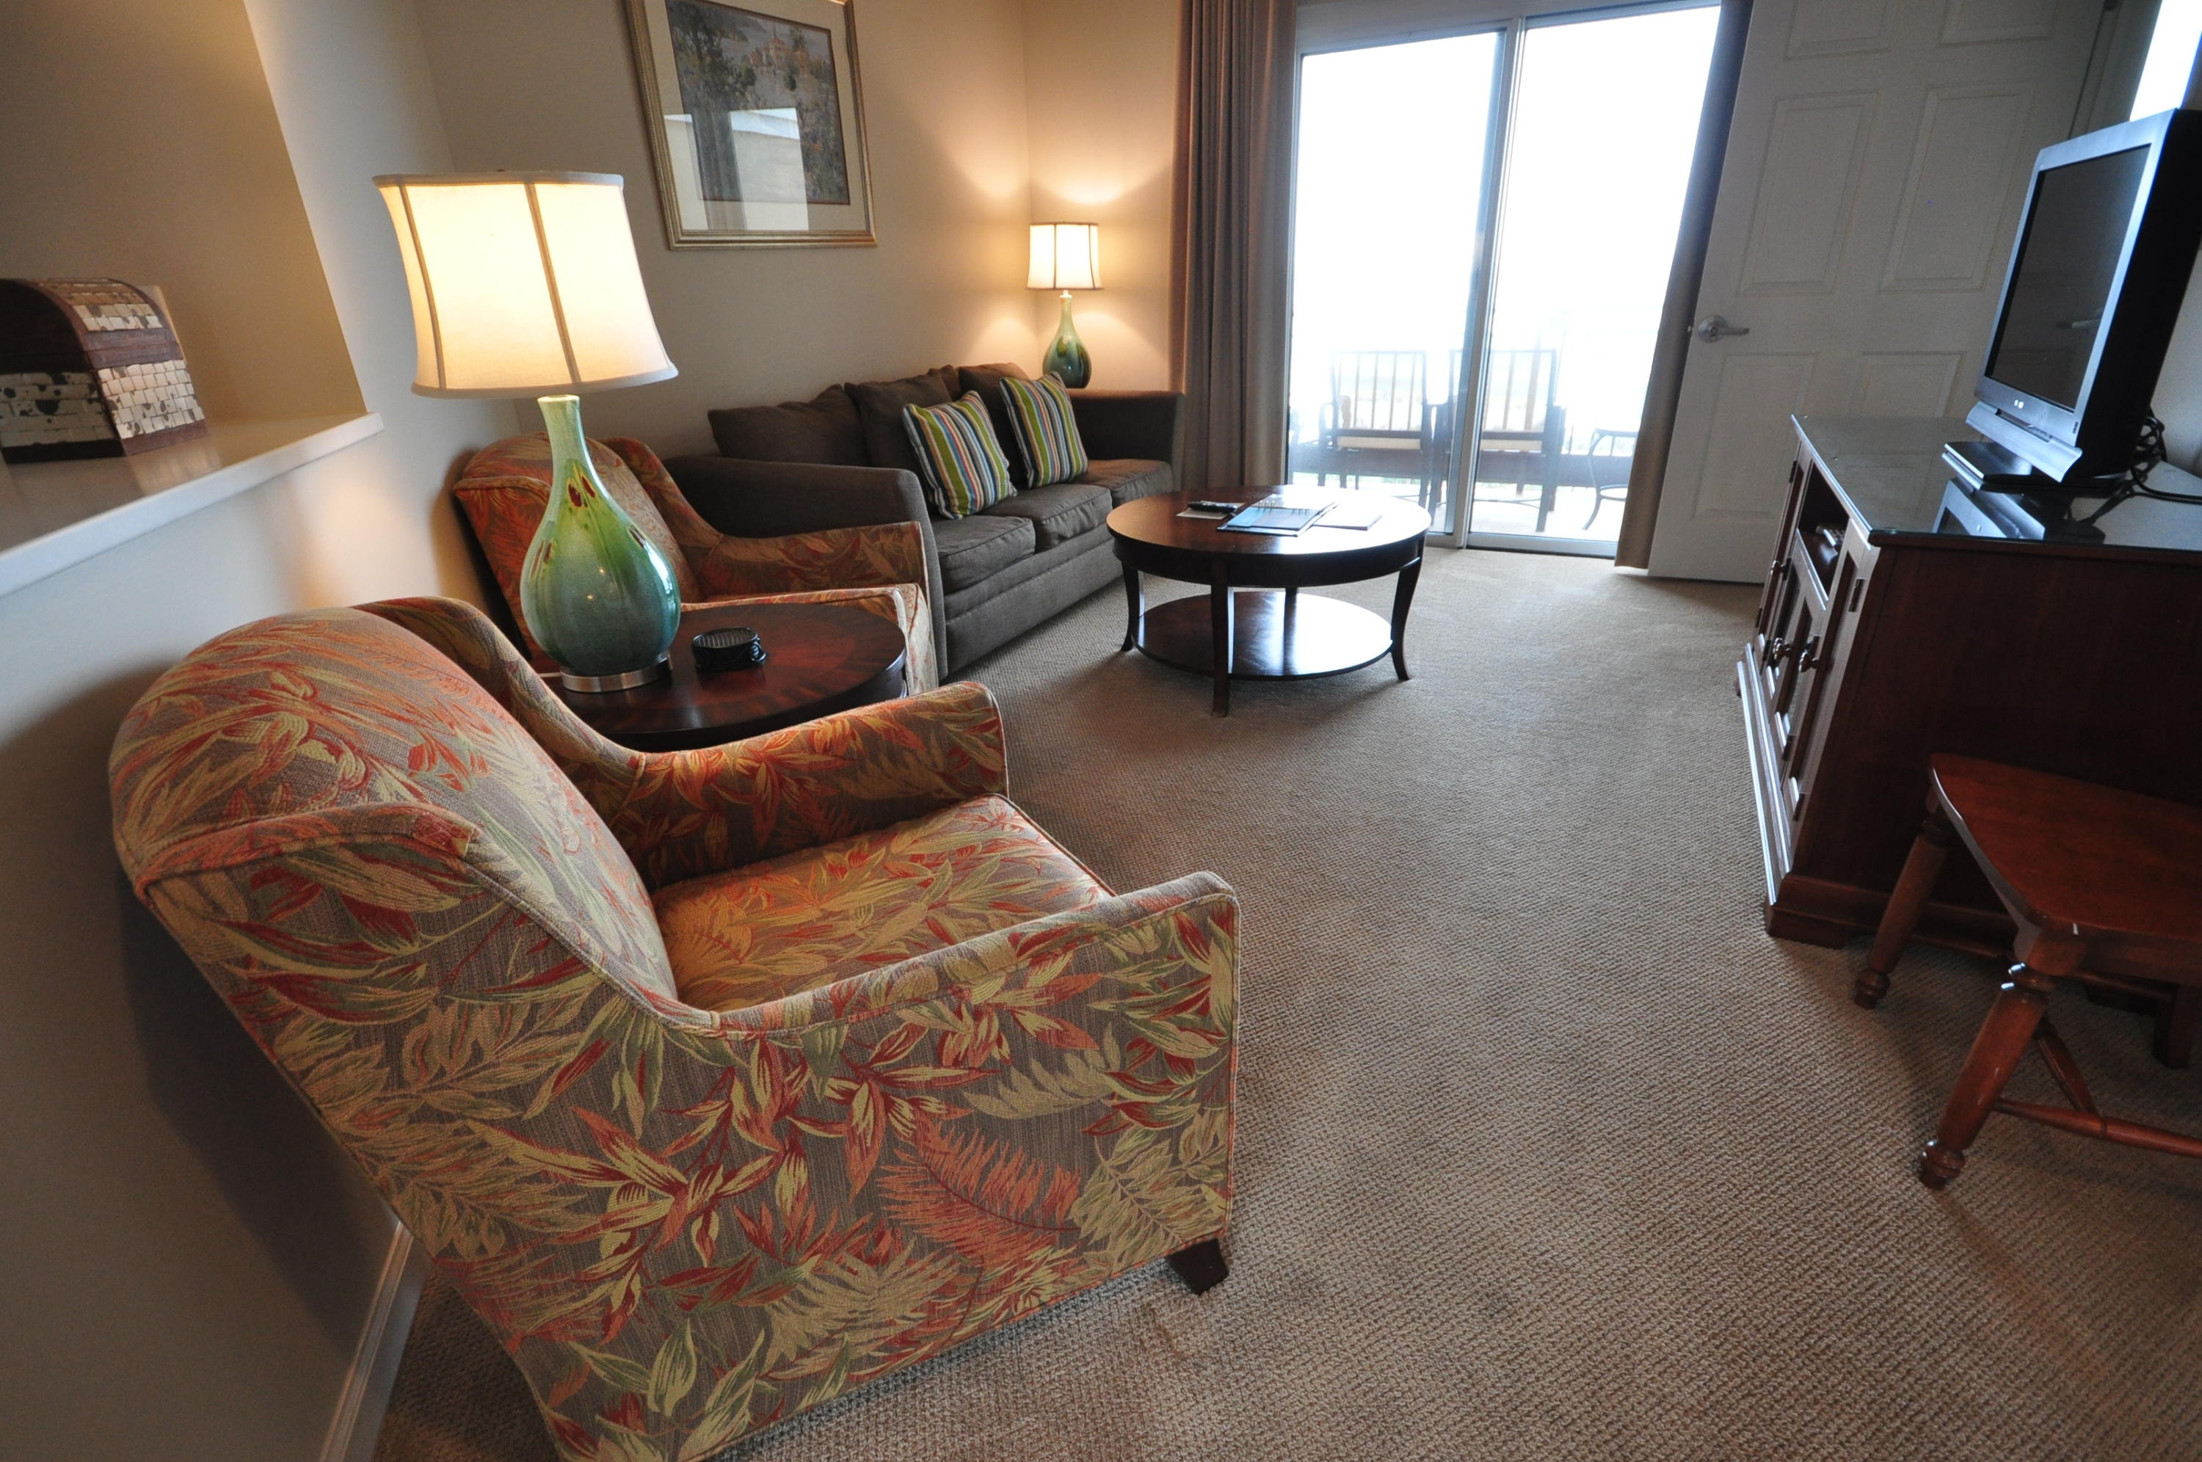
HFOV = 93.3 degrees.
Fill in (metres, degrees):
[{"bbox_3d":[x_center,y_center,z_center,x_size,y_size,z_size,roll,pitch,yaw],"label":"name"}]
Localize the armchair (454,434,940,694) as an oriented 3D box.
[{"bbox_3d":[-0.836,-0.243,2.421,0.800,0.900,0.740,-5,24,-7],"label":"armchair"}]

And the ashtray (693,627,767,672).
[{"bbox_3d":[-0.621,-0.136,1.736,0.110,0.040,0.110,-2,24,1],"label":"ashtray"}]

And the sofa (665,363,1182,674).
[{"bbox_3d":[-0.475,-0.952,4.072,0.880,0.835,2.100,10,27,25],"label":"sofa"}]

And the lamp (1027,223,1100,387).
[{"bbox_3d":[-0.154,-1.936,4.815,0.345,0.735,0.345,-2,24,1],"label":"lamp"}]

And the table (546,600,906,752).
[{"bbox_3d":[-0.640,0.153,1.880,0.640,0.602,0.640,10,27,25],"label":"table"}]

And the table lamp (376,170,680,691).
[{"bbox_3d":[-0.802,-0.427,1.558,0.350,0.728,0.350,10,27,25],"label":"table lamp"}]

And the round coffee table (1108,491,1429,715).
[{"bbox_3d":[0.502,-0.434,3.258,0.965,0.484,0.965,-2,24,1],"label":"round coffee table"}]

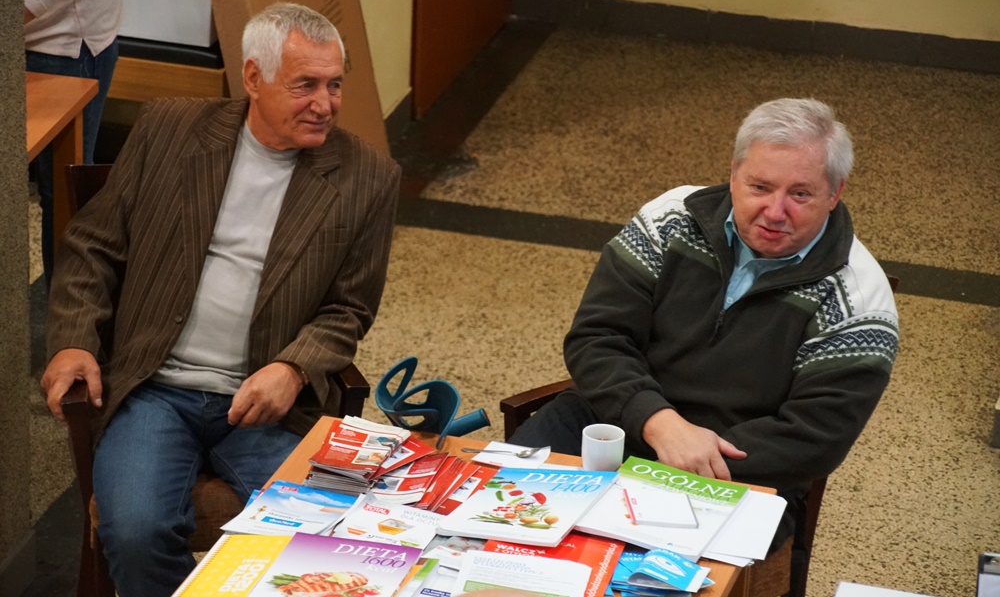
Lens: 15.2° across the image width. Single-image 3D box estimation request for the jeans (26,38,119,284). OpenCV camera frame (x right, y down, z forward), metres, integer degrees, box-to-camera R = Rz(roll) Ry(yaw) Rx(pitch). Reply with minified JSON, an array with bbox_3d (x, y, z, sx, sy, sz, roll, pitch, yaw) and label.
[{"bbox_3d":[-0.963,-0.267,8.225,0.270,0.850,0.340,-4,23,-14],"label":"jeans"}]

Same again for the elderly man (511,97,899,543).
[{"bbox_3d":[0.293,0.249,6.529,0.640,1.280,0.760,17,27,32],"label":"elderly man"}]

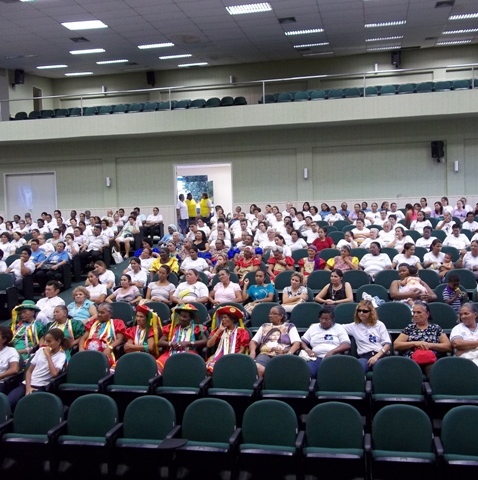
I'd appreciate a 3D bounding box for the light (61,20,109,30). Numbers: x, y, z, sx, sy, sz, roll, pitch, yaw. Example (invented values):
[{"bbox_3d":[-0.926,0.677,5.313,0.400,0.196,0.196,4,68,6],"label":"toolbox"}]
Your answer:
[{"bbox_3d":[-4.581,-6.395,17.618,1.220,0.070,0.600,-1,3,12],"label":"light"}]

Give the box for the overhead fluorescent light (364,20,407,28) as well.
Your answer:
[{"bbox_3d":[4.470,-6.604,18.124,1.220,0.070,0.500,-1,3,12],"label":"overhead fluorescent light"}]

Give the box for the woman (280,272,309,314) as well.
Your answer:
[{"bbox_3d":[0.819,1.049,8.505,0.460,1.110,0.720,-1,3,12],"label":"woman"}]

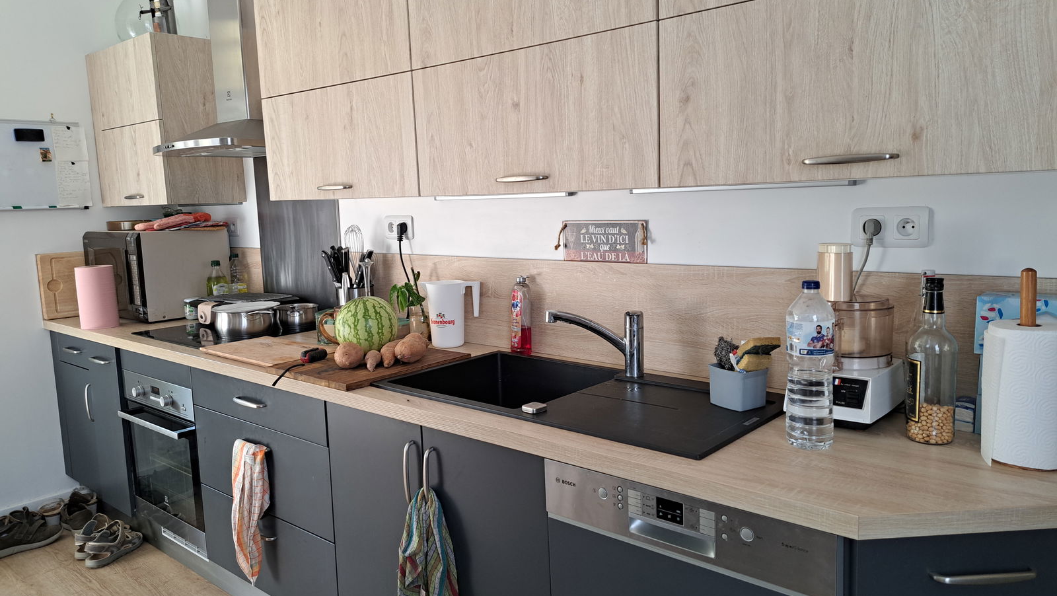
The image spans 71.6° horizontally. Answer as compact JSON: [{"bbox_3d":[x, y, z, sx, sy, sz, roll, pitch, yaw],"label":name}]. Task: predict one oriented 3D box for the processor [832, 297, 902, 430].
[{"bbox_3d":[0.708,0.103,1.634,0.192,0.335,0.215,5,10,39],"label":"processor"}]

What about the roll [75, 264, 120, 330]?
[{"bbox_3d":[-1.894,-0.001,3.222,0.146,0.260,0.146,5,10,39],"label":"roll"}]

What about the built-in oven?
[{"bbox_3d":[-1.244,0.570,2.994,0.595,0.600,0.580,5,10,40],"label":"built-in oven"}]

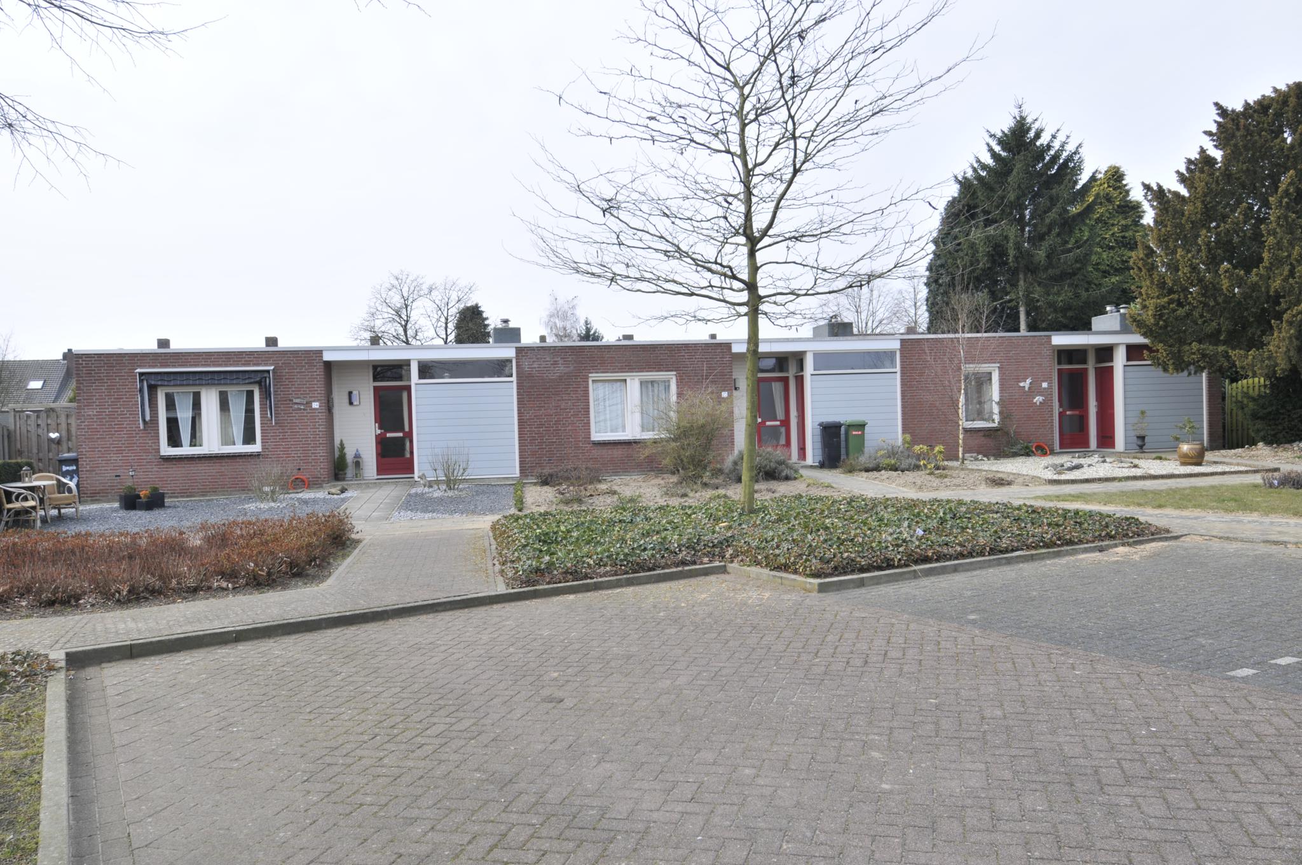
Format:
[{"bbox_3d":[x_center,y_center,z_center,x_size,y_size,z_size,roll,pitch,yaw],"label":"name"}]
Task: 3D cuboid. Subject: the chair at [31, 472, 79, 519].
[{"bbox_3d":[-10.543,1.143,17.250,0.610,0.837,0.590,-1,1,29],"label":"chair"}]

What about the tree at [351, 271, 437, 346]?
[{"bbox_3d":[-15.703,-4.585,60.063,5.400,10.660,5.400,-2,1,-15],"label":"tree"}]

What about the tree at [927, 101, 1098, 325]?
[{"bbox_3d":[13.893,-6.205,37.543,6.500,12.921,6.300,-1,1,20],"label":"tree"}]

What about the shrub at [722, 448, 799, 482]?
[{"bbox_3d":[2.142,0.639,19.100,1.400,0.621,1.100,-2,1,6],"label":"shrub"}]

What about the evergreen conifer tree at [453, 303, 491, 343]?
[{"bbox_3d":[-8.520,-2.683,47.053,2.100,6.939,2.100,-2,1,-10],"label":"evergreen conifer tree"}]

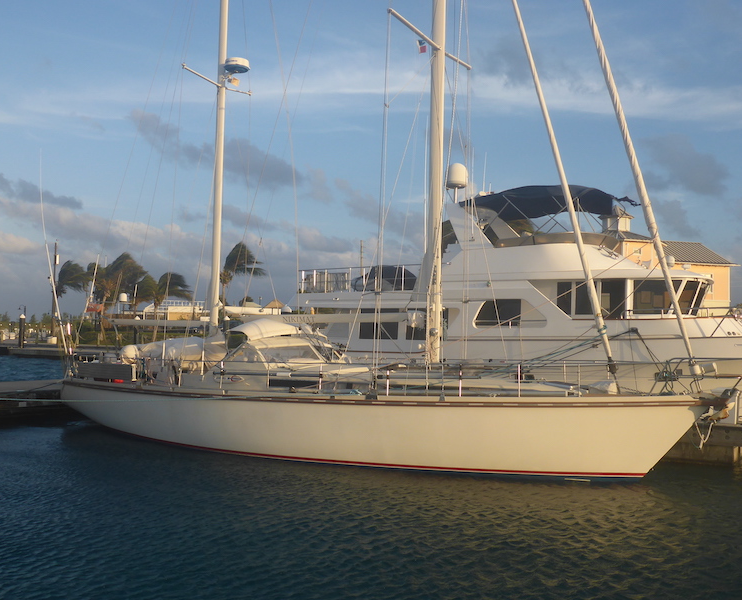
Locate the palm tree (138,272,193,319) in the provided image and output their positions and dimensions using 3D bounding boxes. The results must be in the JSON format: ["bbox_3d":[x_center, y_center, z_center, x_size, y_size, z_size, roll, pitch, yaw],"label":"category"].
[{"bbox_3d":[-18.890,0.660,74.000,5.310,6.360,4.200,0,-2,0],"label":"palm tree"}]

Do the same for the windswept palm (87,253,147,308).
[{"bbox_3d":[-23.500,-0.280,75.000,5.560,8.250,4.600,0,-2,0],"label":"windswept palm"}]

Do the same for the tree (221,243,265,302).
[{"bbox_3d":[-13.290,-0.990,84.000,4.670,9.970,4.200,0,-2,0],"label":"tree"}]

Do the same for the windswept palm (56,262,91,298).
[{"bbox_3d":[-30.580,-0.100,83.000,3.800,7.900,3.600,0,-2,0],"label":"windswept palm"}]

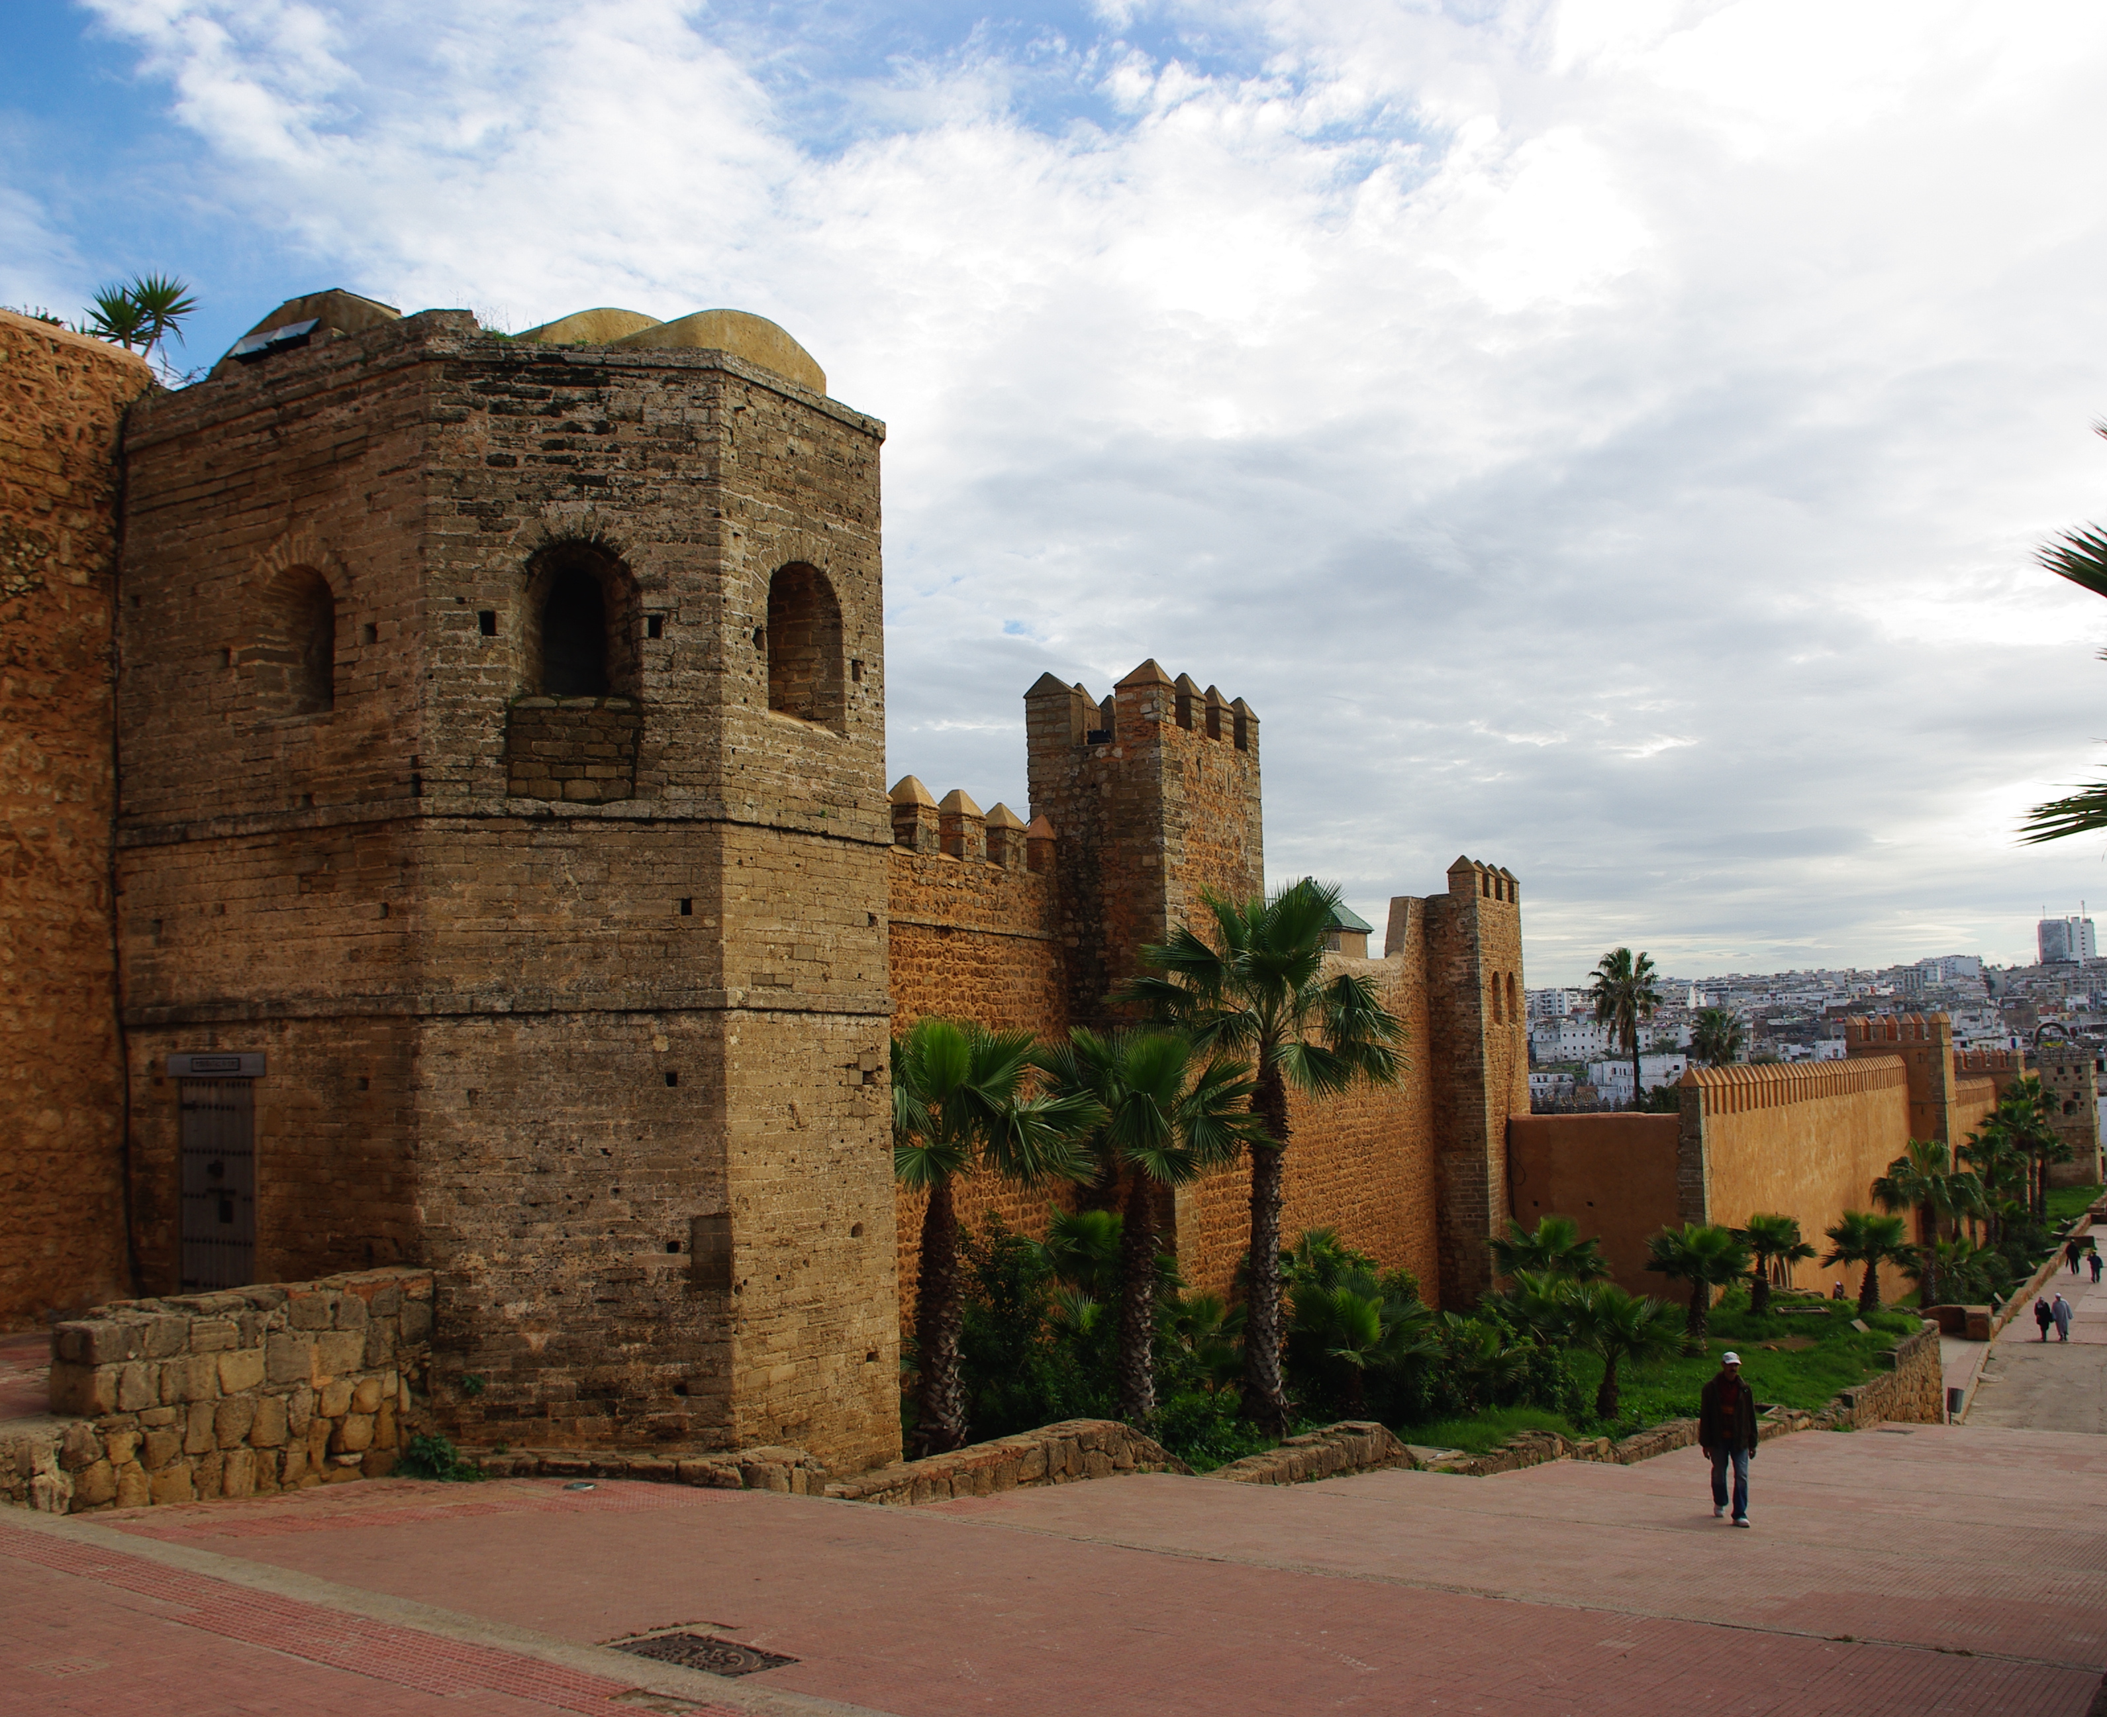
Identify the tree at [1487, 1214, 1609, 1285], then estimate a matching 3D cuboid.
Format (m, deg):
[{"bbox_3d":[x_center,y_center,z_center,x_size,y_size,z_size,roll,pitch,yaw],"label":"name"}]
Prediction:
[{"bbox_3d":[8.876,7.612,34.613,2.196,2.444,2.196,-1,-5,0],"label":"tree"}]

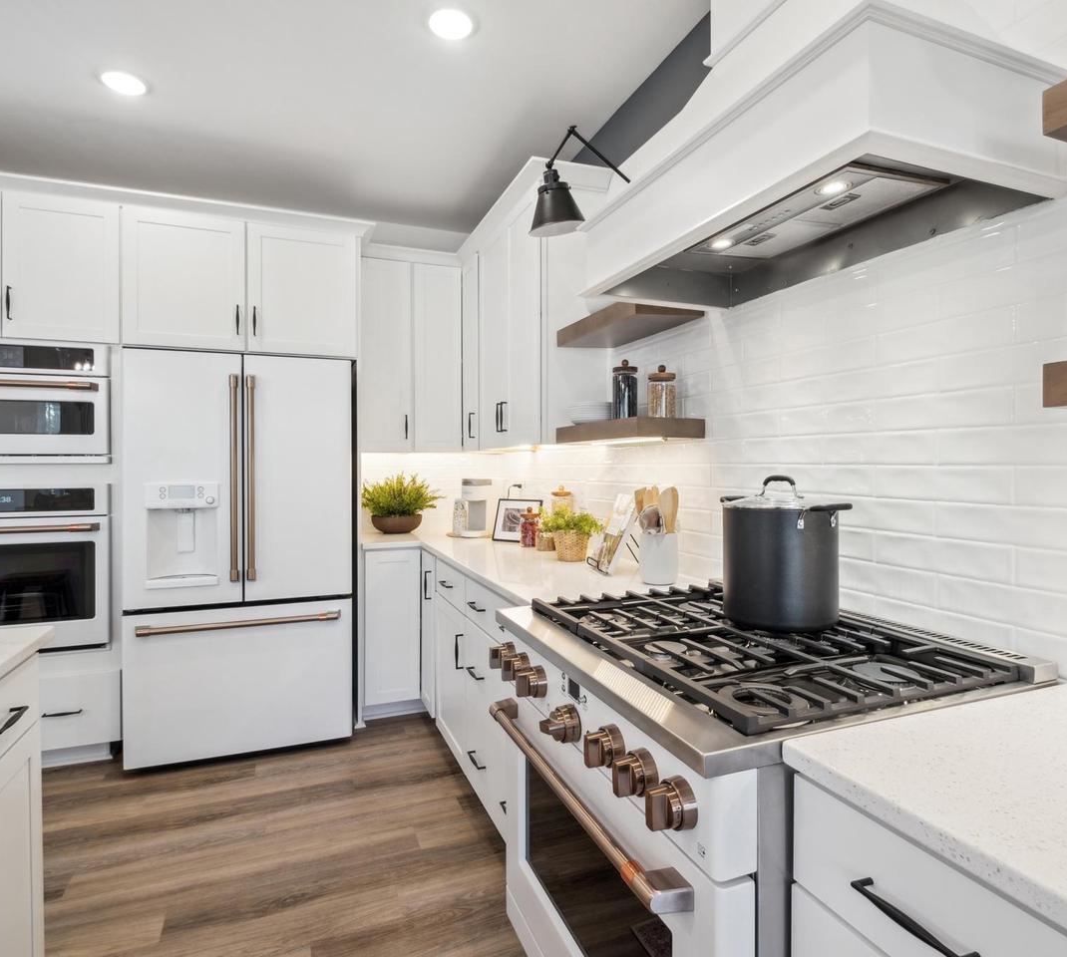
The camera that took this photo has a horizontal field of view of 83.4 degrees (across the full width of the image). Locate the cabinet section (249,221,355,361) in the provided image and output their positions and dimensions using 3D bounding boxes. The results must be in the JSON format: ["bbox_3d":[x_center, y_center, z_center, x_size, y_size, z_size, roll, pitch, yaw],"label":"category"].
[{"bbox_3d":[-1.224,-0.910,3.182,0.497,0.604,0.570,-1,1,-22],"label":"cabinet section"}]

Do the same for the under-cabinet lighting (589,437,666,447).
[{"bbox_3d":[0.342,-0.131,2.240,0.030,0.015,0.520,0,1,-22],"label":"under-cabinet lighting"}]

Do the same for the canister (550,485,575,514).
[{"bbox_3d":[0.135,0.181,2.861,0.100,0.293,0.100,0,1,-22],"label":"canister"}]

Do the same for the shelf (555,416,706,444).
[{"bbox_3d":[0.333,-0.170,2.235,0.261,0.061,0.620,0,1,-22],"label":"shelf"}]

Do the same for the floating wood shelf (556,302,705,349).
[{"bbox_3d":[0.335,-0.565,2.213,0.264,0.064,0.610,0,1,-22],"label":"floating wood shelf"}]

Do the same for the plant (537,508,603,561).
[{"bbox_3d":[0.167,0.236,2.536,0.250,0.216,0.240,0,1,-22],"label":"plant"}]

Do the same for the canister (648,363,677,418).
[{"bbox_3d":[0.428,-0.287,1.993,0.094,0.184,0.094,0,1,0],"label":"canister"}]

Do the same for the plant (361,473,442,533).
[{"bbox_3d":[-0.784,0.140,3.528,0.450,0.346,0.410,0,1,-22],"label":"plant"}]

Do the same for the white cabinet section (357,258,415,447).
[{"bbox_3d":[-0.880,-0.684,3.478,0.306,1.066,0.330,-1,1,-22],"label":"white cabinet section"}]

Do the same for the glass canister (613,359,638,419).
[{"bbox_3d":[0.350,-0.326,2.272,0.094,0.251,0.094,0,1,0],"label":"glass canister"}]

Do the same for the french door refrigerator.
[{"bbox_3d":[-1.410,0.342,2.990,0.906,1.807,0.840,0,1,-22],"label":"french door refrigerator"}]

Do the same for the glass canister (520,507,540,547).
[{"bbox_3d":[-0.016,0.236,2.947,0.102,0.184,0.102,0,1,0],"label":"glass canister"}]

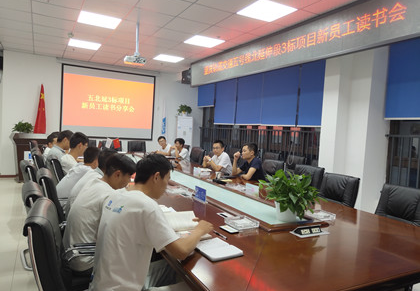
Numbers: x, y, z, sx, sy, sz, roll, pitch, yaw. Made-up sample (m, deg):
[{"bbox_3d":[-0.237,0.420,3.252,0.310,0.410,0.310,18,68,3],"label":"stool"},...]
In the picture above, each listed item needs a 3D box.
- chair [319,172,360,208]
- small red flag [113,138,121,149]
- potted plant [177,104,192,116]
[{"bbox_3d":[0.873,0.708,3.010,0.620,0.950,0.580,3,1,-18],"label":"chair"},{"bbox_3d":[-1.907,-0.035,7.200,0.145,0.200,0.030,3,1,-19],"label":"small red flag"},{"bbox_3d":[-0.703,-0.952,9.706,0.420,0.330,0.400,4,1,0],"label":"potted plant"}]

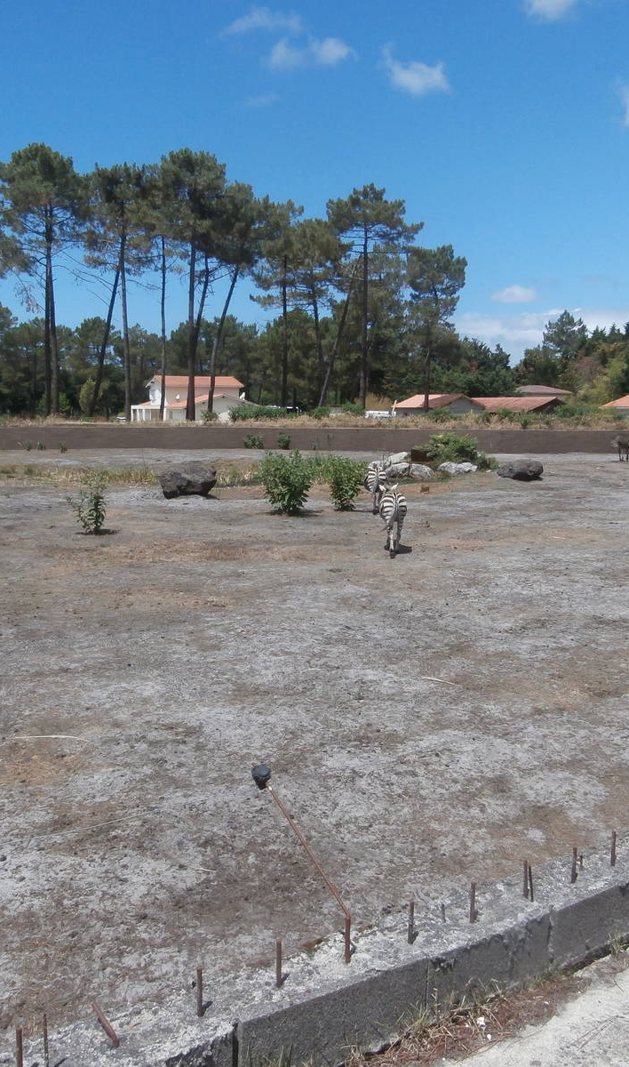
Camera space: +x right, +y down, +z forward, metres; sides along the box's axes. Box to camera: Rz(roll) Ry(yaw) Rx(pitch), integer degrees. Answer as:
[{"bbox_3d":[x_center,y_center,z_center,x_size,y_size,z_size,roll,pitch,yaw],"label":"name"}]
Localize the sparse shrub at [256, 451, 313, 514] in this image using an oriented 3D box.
[{"bbox_3d":[-0.730,-1.317,25.035,1.394,1.562,1.350,0,7,-2],"label":"sparse shrub"}]

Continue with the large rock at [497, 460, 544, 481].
[{"bbox_3d":[7.927,-2.442,37.873,1.730,0.750,1.200,2,8,12],"label":"large rock"}]

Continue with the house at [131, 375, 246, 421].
[{"bbox_3d":[-18.455,-19.437,143.695,13.660,6.669,11.000,-4,8,-27],"label":"house"}]

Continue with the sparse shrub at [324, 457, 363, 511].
[{"bbox_3d":[0.813,-1.400,27.143,1.090,1.430,1.000,0,7,2],"label":"sparse shrub"}]

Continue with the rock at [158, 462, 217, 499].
[{"bbox_3d":[-3.952,-1.660,30.697,1.790,1.040,1.300,-1,7,-7],"label":"rock"}]

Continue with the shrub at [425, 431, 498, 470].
[{"bbox_3d":[6.392,-3.601,42.890,3.043,1.567,2.300,1,7,8],"label":"shrub"}]

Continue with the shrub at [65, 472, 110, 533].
[{"bbox_3d":[-5.074,-0.690,21.990,0.900,1.340,0.850,-2,8,-13],"label":"shrub"}]

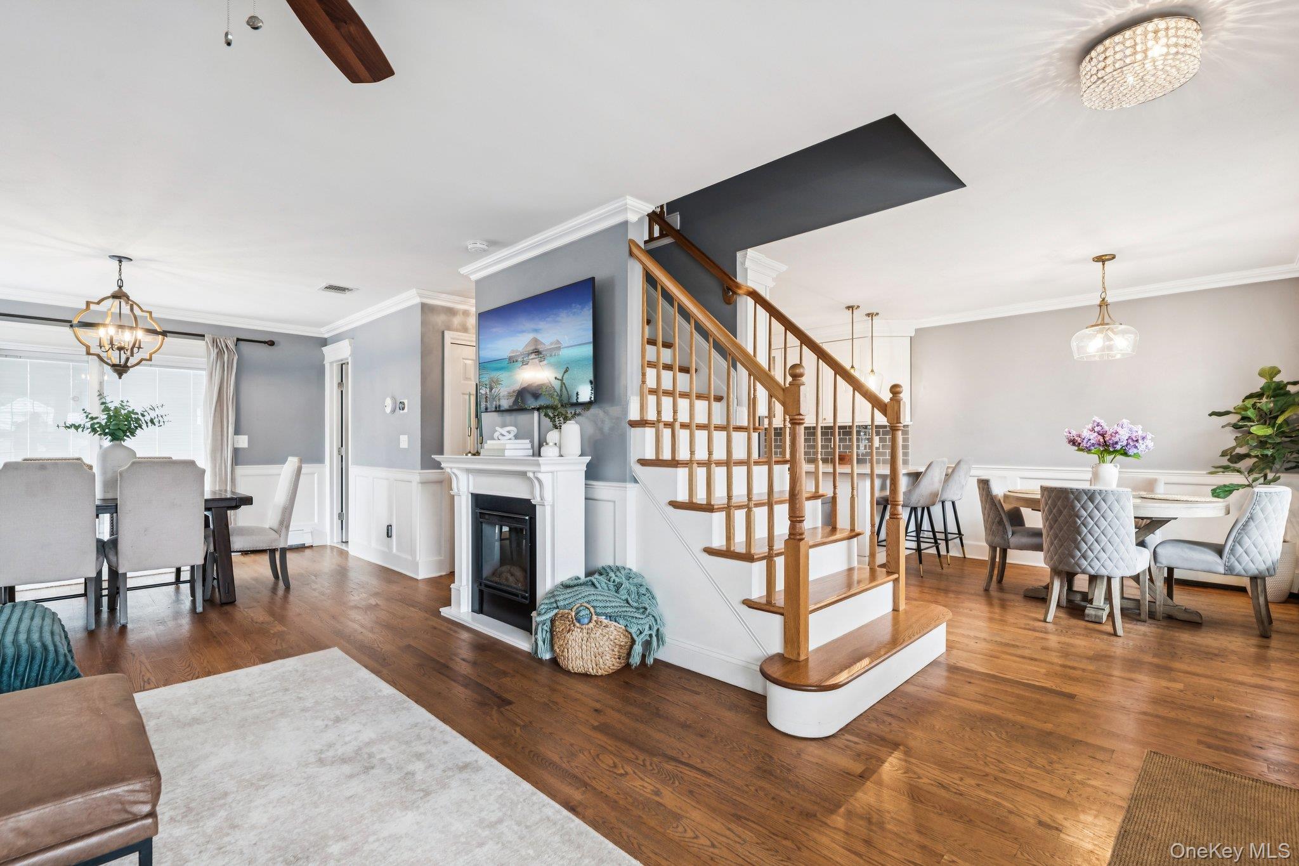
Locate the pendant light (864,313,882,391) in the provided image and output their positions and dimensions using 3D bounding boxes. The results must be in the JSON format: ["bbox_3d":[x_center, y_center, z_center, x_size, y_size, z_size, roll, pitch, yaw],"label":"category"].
[{"bbox_3d":[2.251,-0.779,5.816,0.200,0.830,0.200,-1,-1,44],"label":"pendant light"}]

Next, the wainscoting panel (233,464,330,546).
[{"bbox_3d":[-4.004,0.810,6.267,0.050,0.930,0.883,-1,-1,44],"label":"wainscoting panel"}]

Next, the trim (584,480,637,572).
[{"bbox_3d":[-0.232,0.743,3.195,0.407,0.937,0.079,-1,-1,44],"label":"trim"}]

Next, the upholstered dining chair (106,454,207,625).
[{"bbox_3d":[-3.360,0.702,3.947,0.620,1.035,0.480,-1,-1,44],"label":"upholstered dining chair"}]

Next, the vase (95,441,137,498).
[{"bbox_3d":[-3.736,0.266,4.044,0.210,0.410,0.210,-1,-1,44],"label":"vase"}]

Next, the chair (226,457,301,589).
[{"bbox_3d":[-3.204,0.729,4.623,0.486,1.035,0.615,-1,-1,44],"label":"chair"}]

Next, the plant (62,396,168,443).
[{"bbox_3d":[-3.724,-0.089,4.036,0.450,0.340,0.550,-1,-1,44],"label":"plant"}]

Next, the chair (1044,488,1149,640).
[{"bbox_3d":[2.794,0.758,3.634,0.490,0.860,0.600,-1,-1,44],"label":"chair"}]

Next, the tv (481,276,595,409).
[{"bbox_3d":[-0.745,-0.511,3.719,1.255,0.705,0.055,-1,-1,44],"label":"tv"}]

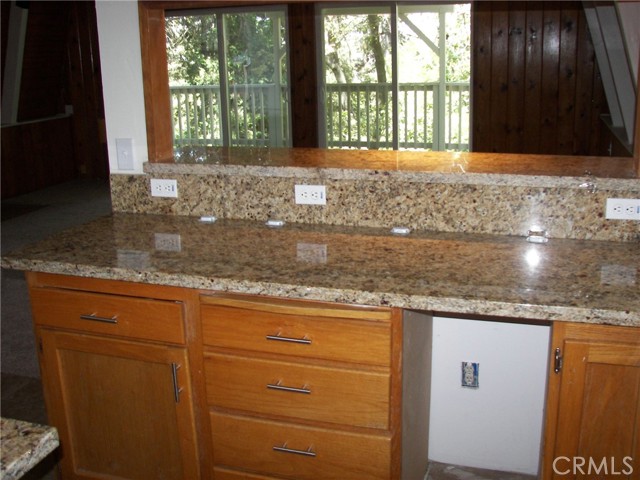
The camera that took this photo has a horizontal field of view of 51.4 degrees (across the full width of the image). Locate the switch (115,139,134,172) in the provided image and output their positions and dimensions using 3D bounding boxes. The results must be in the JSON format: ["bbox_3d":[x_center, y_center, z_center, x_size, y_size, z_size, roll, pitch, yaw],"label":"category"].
[{"bbox_3d":[-0.756,-0.333,2.580,0.070,0.114,0.015,3,15,18],"label":"switch"}]

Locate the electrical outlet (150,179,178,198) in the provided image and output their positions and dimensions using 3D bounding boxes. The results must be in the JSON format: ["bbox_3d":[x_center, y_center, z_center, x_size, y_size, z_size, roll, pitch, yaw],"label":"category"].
[{"bbox_3d":[-0.597,-0.199,2.548,0.114,0.070,0.010,3,15,18],"label":"electrical outlet"}]

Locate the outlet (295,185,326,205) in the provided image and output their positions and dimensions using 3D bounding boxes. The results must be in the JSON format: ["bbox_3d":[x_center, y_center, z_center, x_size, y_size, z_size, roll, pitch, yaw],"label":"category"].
[{"bbox_3d":[-0.034,-0.161,2.370,0.114,0.070,0.010,3,15,18],"label":"outlet"}]

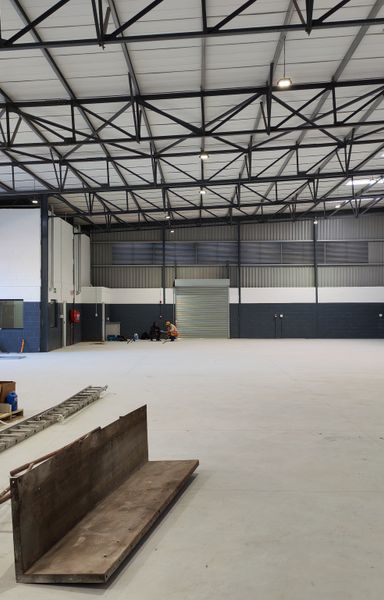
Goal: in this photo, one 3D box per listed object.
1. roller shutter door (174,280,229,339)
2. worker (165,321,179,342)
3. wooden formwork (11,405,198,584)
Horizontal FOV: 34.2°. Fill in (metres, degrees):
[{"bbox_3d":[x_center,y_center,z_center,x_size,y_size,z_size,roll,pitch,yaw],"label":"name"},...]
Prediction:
[{"bbox_3d":[0.541,0.455,32.517,2.860,3.100,0.350,0,-1,0],"label":"roller shutter door"},{"bbox_3d":[-0.955,1.499,30.491,0.720,0.970,0.550,0,-1,-12],"label":"worker"},{"bbox_3d":[-0.506,1.359,4.982,0.556,0.615,2.720,-5,-1,12],"label":"wooden formwork"}]

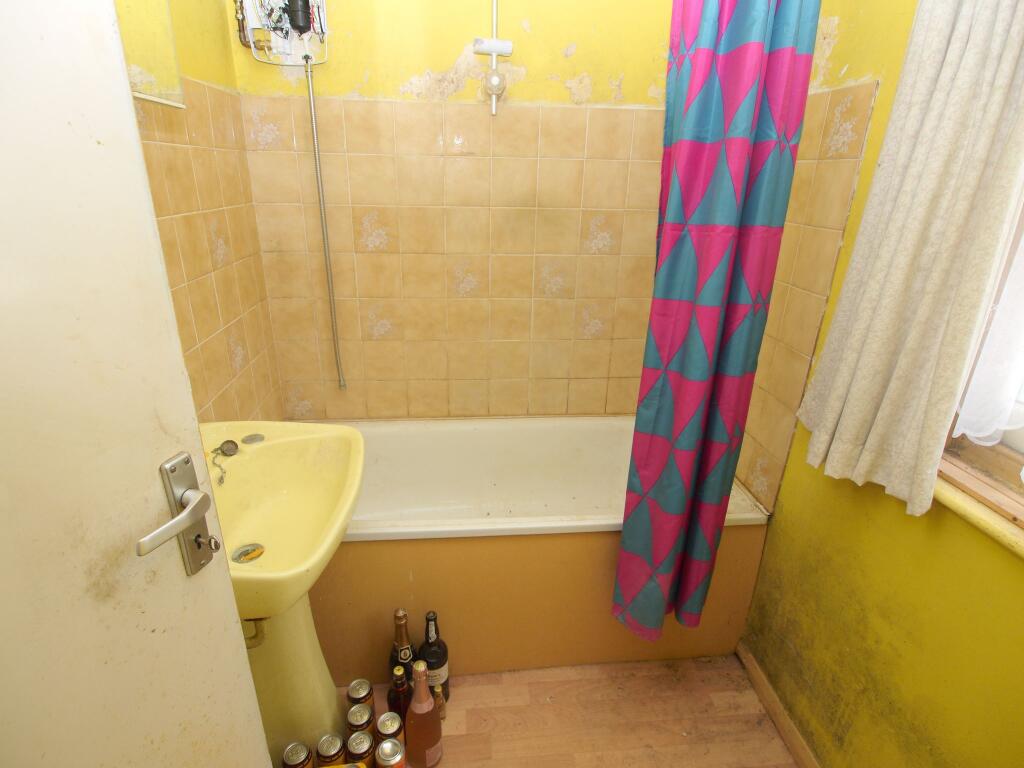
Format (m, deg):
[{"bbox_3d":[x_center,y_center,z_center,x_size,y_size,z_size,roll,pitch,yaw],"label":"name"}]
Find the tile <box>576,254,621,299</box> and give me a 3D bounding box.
[{"bbox_3d":[0.306,-0.378,1.893,0.151,0.151,0.009,-1,21,-5],"label":"tile"}]

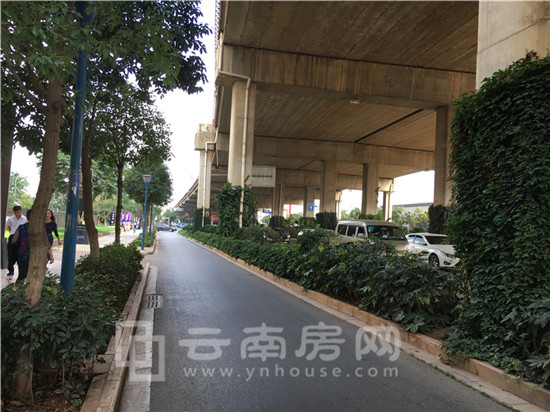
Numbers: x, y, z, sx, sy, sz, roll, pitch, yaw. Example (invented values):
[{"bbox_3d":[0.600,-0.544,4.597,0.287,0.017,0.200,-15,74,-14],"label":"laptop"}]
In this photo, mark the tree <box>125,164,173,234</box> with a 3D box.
[{"bbox_3d":[-8.487,-0.335,31.061,3.100,5.700,3.100,3,-3,-14],"label":"tree"}]

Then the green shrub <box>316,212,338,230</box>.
[{"bbox_3d":[6.122,2.687,53.016,2.000,3.600,2.000,4,-3,-14],"label":"green shrub"}]

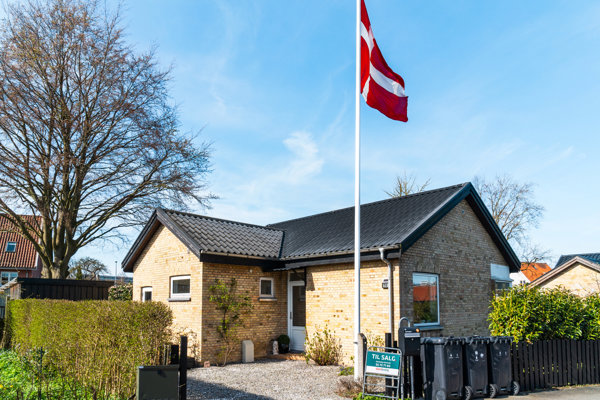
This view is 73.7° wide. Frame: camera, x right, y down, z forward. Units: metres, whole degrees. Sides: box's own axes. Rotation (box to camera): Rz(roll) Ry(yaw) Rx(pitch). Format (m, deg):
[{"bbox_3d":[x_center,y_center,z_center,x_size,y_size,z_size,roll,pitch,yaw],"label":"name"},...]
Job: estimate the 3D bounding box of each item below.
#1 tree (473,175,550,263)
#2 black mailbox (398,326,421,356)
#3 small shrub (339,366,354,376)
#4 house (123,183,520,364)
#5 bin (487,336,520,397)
[{"bbox_3d":[12.531,3.195,24.969,5.600,9.300,5.600,0,-14,0],"label":"tree"},{"bbox_3d":[1.779,2.299,6.500,0.300,0.450,0.190,5,-15,-18],"label":"black mailbox"},{"bbox_3d":[1.110,4.052,9.450,0.420,0.190,0.360,0,-14,0],"label":"small shrub"},{"bbox_3d":[0.620,2.720,14.650,10.200,5.200,10.300,12,-19,-41],"label":"house"},{"bbox_3d":[3.564,3.109,7.650,0.570,1.070,0.710,5,-15,-18],"label":"bin"}]

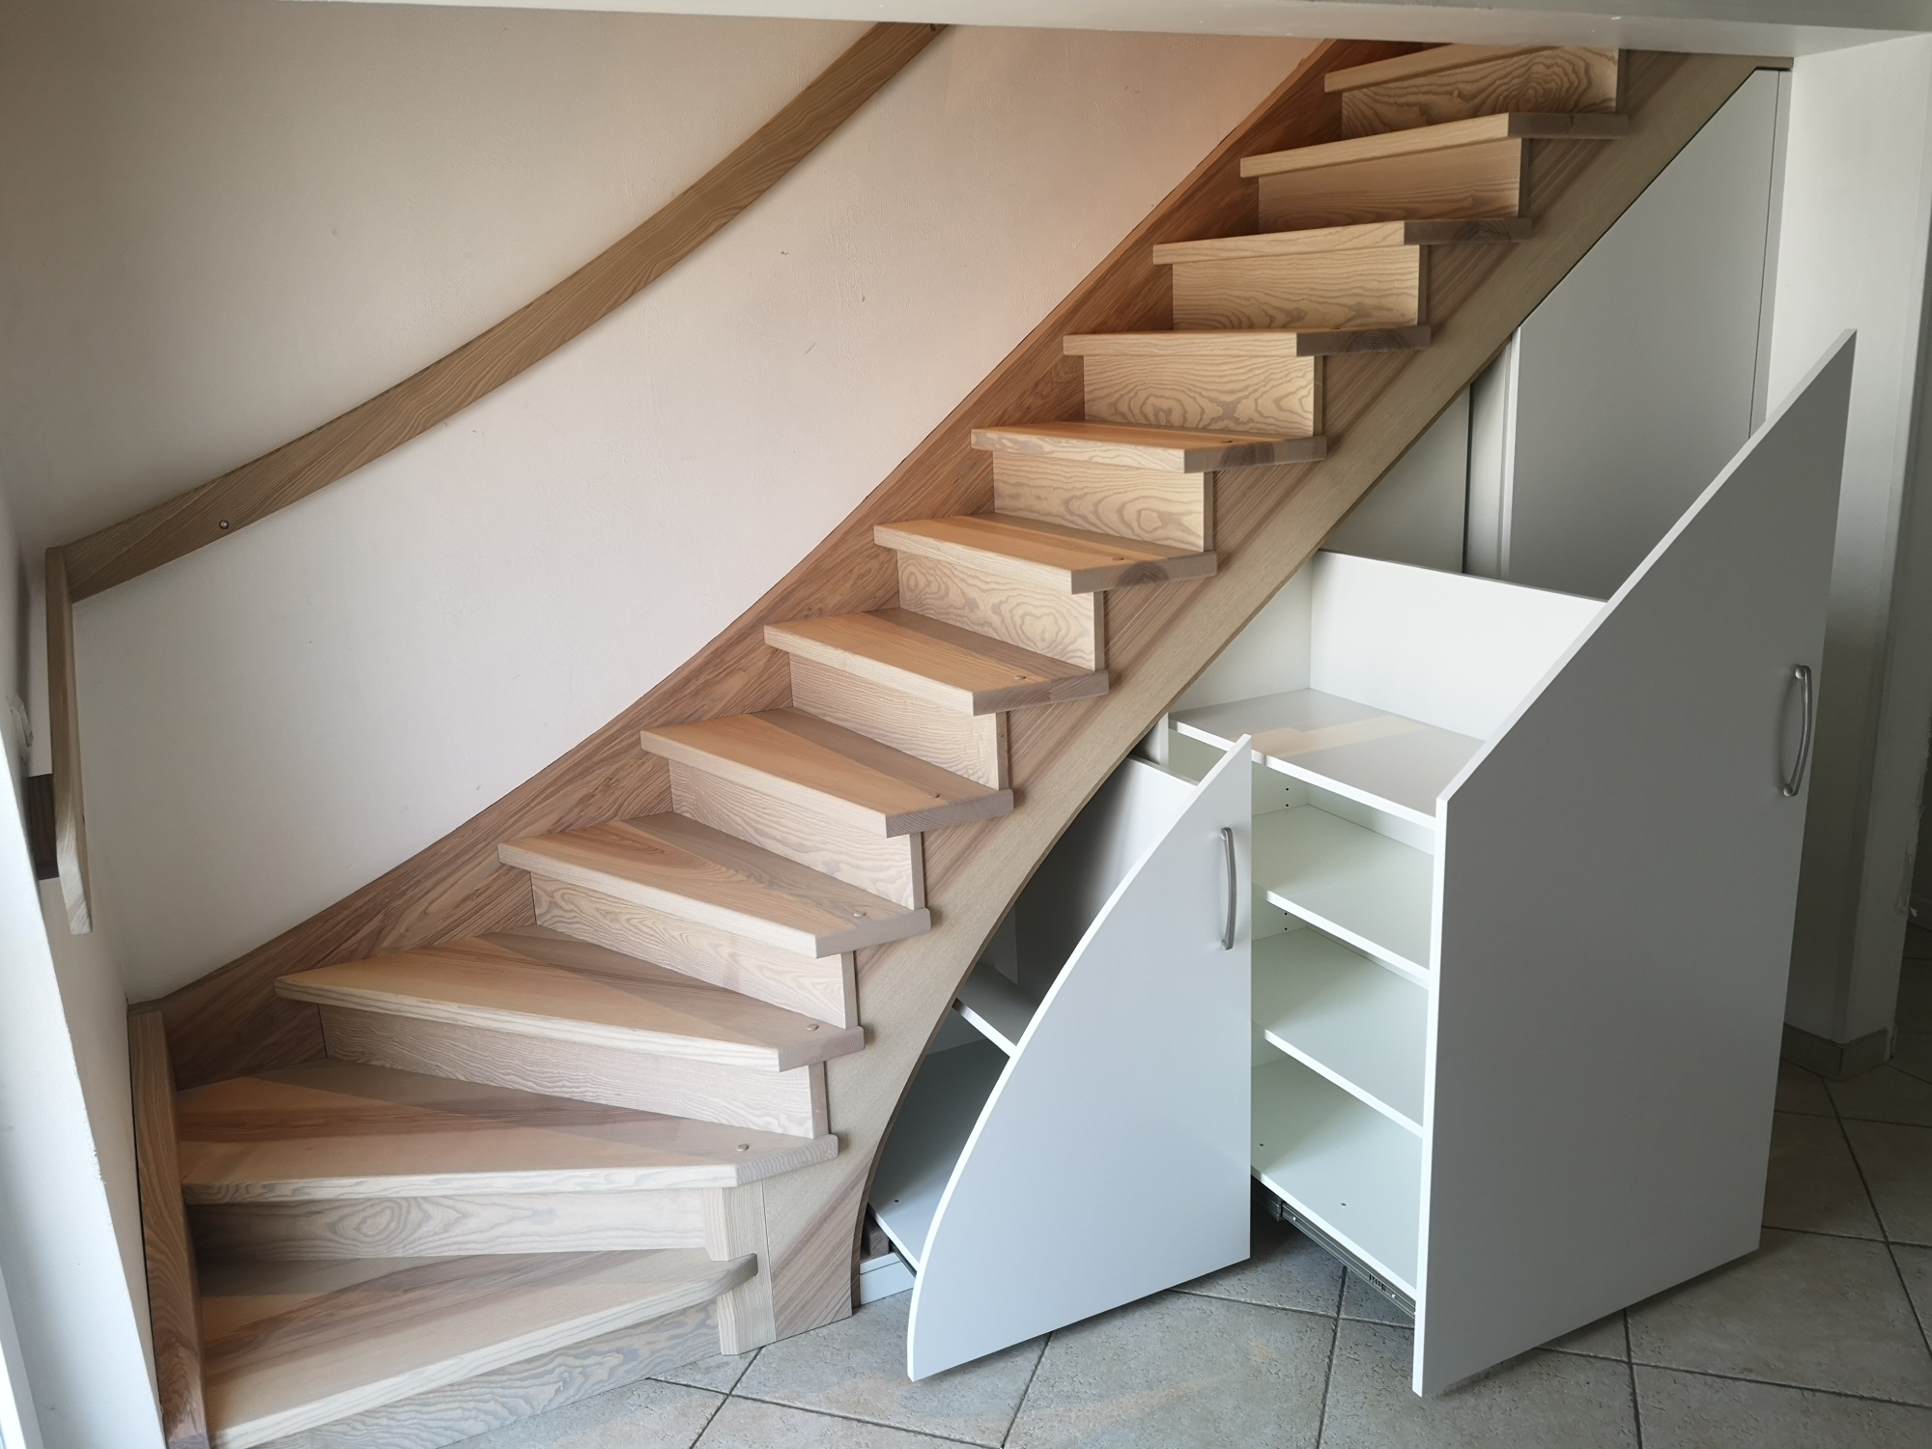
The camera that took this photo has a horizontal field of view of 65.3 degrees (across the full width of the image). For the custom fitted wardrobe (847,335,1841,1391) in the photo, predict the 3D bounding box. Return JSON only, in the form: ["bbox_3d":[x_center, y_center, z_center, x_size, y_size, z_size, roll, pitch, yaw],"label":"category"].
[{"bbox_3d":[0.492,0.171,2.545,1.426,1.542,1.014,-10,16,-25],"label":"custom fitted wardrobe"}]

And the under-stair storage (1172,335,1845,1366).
[{"bbox_3d":[0.849,0.149,2.567,0.762,1.542,0.745,-10,16,-25],"label":"under-stair storage"}]

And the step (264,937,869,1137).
[{"bbox_3d":[-0.661,0.531,2.722,1.122,0.180,0.369,3,16,20],"label":"step"}]

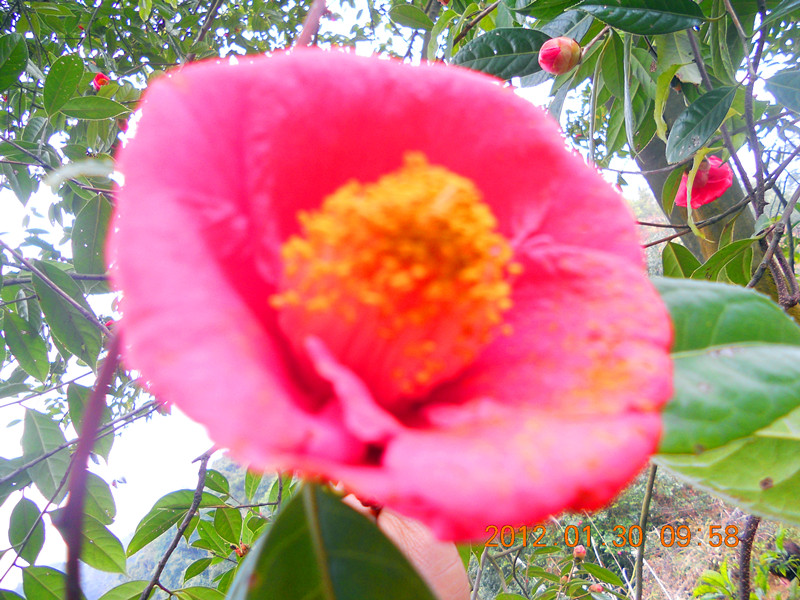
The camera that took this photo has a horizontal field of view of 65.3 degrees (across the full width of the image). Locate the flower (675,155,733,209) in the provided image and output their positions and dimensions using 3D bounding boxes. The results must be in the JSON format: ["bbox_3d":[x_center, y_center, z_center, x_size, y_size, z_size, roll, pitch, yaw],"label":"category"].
[{"bbox_3d":[0.306,-0.120,0.630,0.056,0.050,0.042,-5,-42,19],"label":"flower"}]

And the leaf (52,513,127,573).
[{"bbox_3d":[-0.274,0.211,0.550,0.085,0.039,0.010,34,32,7],"label":"leaf"}]

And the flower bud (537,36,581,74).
[{"bbox_3d":[0.107,-0.165,0.420,0.028,0.025,0.025,-15,-10,-15],"label":"flower bud"}]

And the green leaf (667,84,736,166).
[{"bbox_3d":[0.282,-0.163,0.580,0.040,0.110,0.010,38,-12,30],"label":"green leaf"}]

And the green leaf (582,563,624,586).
[{"bbox_3d":[0.294,0.396,0.900,0.064,0.025,0.008,28,-50,9],"label":"green leaf"}]

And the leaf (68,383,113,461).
[{"bbox_3d":[-0.323,0.127,0.650,0.040,0.094,0.010,-37,-13,21],"label":"leaf"}]

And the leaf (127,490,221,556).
[{"bbox_3d":[-0.191,0.183,0.520,0.085,0.018,0.038,-26,-48,-7],"label":"leaf"}]

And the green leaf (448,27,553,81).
[{"bbox_3d":[0.081,-0.181,0.460,0.095,0.041,0.010,-16,-30,-18],"label":"green leaf"}]

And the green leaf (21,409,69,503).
[{"bbox_3d":[-0.344,0.149,0.600,0.043,0.099,0.010,-29,-12,4],"label":"green leaf"}]

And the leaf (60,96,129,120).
[{"bbox_3d":[-0.367,-0.231,0.750,0.078,0.009,0.036,3,-41,-7],"label":"leaf"}]

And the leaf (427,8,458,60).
[{"bbox_3d":[0.049,-0.297,0.700,0.015,0.077,0.025,35,-18,-30],"label":"leaf"}]

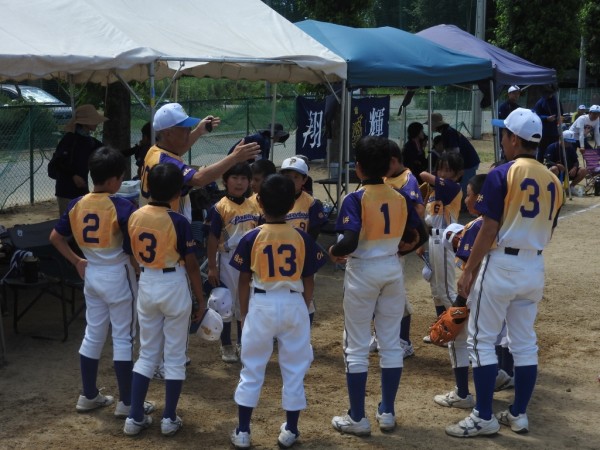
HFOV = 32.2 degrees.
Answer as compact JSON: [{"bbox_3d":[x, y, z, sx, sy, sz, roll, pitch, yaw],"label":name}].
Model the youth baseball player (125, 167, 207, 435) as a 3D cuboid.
[{"bbox_3d":[-0.712,0.387,5.467,0.370,1.433,0.290,4,9,25],"label":"youth baseball player"}]

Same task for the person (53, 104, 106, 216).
[{"bbox_3d":[-2.059,-0.329,9.757,0.450,1.593,0.500,-1,8,-5],"label":"person"}]

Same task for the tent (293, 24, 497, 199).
[{"bbox_3d":[0.897,-2.190,18.372,3.000,2.750,6.000,5,10,30],"label":"tent"}]

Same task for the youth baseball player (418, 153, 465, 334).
[{"bbox_3d":[1.014,0.168,7.449,0.340,1.368,0.380,-3,9,-22],"label":"youth baseball player"}]

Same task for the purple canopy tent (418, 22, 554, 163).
[{"bbox_3d":[2.243,-1.663,15.733,2.950,2.695,2.950,6,9,31],"label":"purple canopy tent"}]

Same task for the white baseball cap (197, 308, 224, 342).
[{"bbox_3d":[-0.492,0.550,5.555,0.135,0.170,0.250,26,32,6],"label":"white baseball cap"}]

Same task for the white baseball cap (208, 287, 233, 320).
[{"bbox_3d":[-0.537,0.498,6.766,0.180,0.270,0.140,-15,12,0],"label":"white baseball cap"}]

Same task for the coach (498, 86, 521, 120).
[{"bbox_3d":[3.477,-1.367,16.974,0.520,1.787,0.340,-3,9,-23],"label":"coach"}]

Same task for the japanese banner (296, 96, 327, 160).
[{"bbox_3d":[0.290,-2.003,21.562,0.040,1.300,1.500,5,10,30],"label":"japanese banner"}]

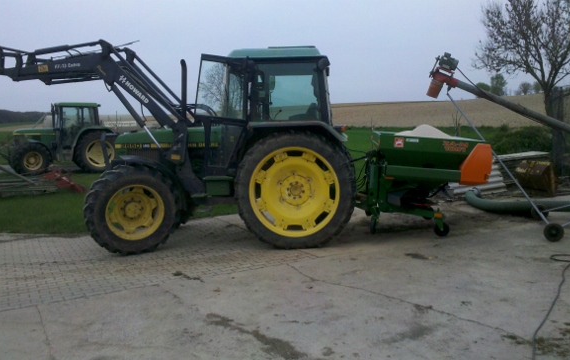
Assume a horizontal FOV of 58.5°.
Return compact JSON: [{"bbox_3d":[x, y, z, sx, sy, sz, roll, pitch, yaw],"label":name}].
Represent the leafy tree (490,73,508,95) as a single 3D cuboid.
[{"bbox_3d":[62.905,-28.138,150.000,5.000,6.600,5.000,-1,6,0],"label":"leafy tree"}]

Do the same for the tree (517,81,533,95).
[{"bbox_3d":[70.860,-27.166,150.000,4.600,4.200,4.600,-1,6,0],"label":"tree"}]

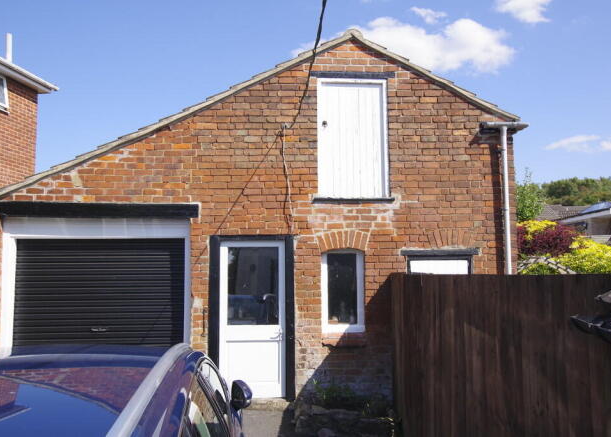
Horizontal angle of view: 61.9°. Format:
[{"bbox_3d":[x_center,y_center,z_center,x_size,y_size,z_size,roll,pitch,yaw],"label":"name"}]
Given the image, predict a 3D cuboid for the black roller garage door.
[{"bbox_3d":[-2.577,1.300,6.334,2.125,2.113,0.080,0,-5,-4],"label":"black roller garage door"}]

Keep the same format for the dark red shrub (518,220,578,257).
[{"bbox_3d":[7.410,1.014,15.668,2.126,1.916,2.100,0,-5,-4],"label":"dark red shrub"}]

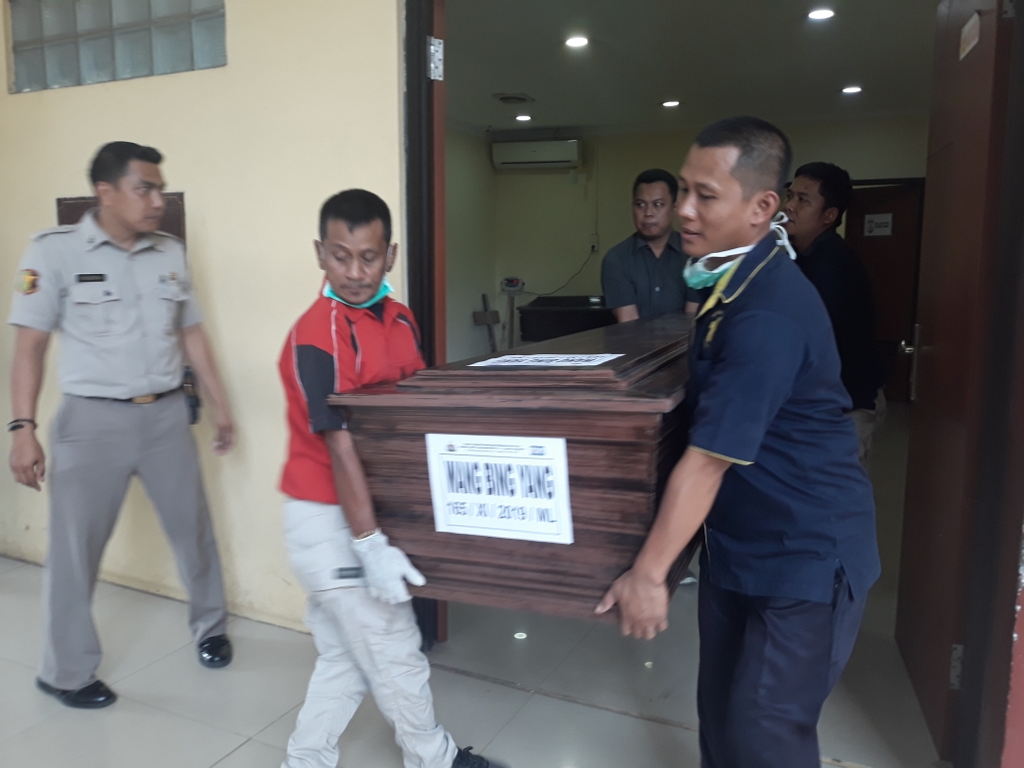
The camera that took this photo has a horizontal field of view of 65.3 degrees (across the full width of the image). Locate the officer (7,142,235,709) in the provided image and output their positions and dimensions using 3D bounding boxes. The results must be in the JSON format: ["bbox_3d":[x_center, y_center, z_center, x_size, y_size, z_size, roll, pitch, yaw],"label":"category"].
[{"bbox_3d":[-1.121,0.119,2.388,0.620,1.640,0.400,-7,11,-43],"label":"officer"}]

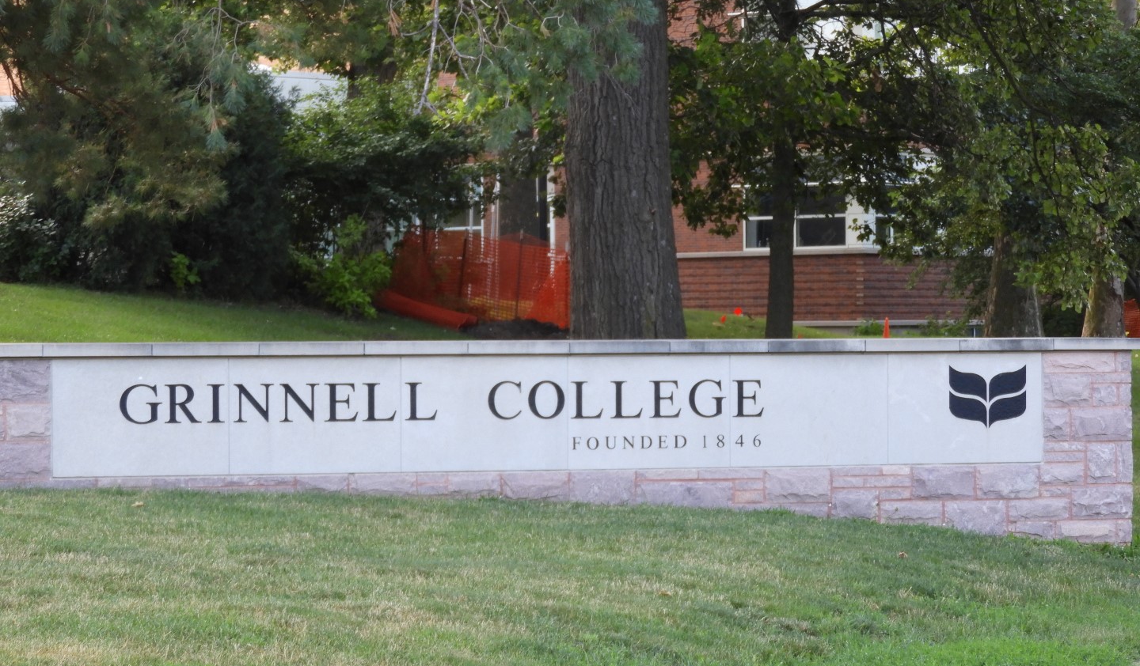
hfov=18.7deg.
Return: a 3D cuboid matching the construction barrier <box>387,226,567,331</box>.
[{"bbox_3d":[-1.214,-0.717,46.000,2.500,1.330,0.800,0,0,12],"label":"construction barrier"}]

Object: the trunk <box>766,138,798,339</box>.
[{"bbox_3d":[2.814,-1.179,46.000,0.390,2.850,0.370,0,0,0],"label":"trunk"}]

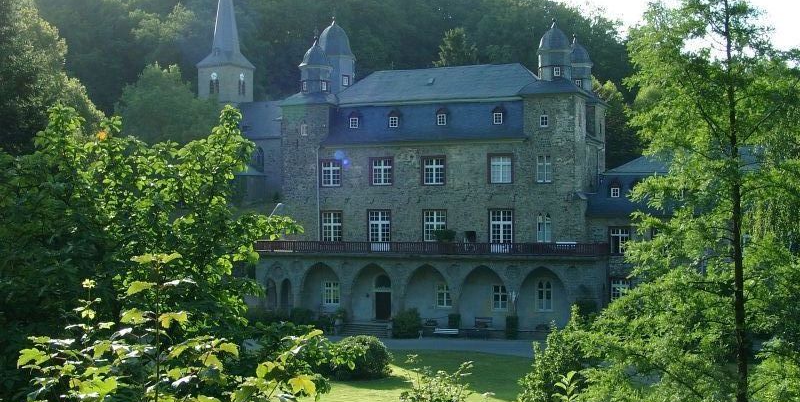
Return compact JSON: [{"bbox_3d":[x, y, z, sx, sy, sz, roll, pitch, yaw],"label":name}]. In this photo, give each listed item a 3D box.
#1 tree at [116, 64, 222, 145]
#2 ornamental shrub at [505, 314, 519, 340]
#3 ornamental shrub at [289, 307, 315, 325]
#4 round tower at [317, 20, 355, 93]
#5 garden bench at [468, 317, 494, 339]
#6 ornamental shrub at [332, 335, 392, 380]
[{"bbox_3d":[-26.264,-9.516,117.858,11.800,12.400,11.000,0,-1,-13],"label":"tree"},{"bbox_3d":[7.554,8.503,70.459,0.920,1.750,0.880,-1,-1,23],"label":"ornamental shrub"},{"bbox_3d":[-7.205,8.558,76.073,1.850,1.600,1.500,-1,-1,23],"label":"ornamental shrub"},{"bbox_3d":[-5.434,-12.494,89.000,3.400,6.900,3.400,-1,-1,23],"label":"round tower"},{"bbox_3d":[5.643,8.690,72.011,1.600,1.000,0.650,-1,-1,23],"label":"garden bench"},{"bbox_3d":[-2.026,8.457,56.200,3.200,2.300,2.800,0,-1,-2],"label":"ornamental shrub"}]

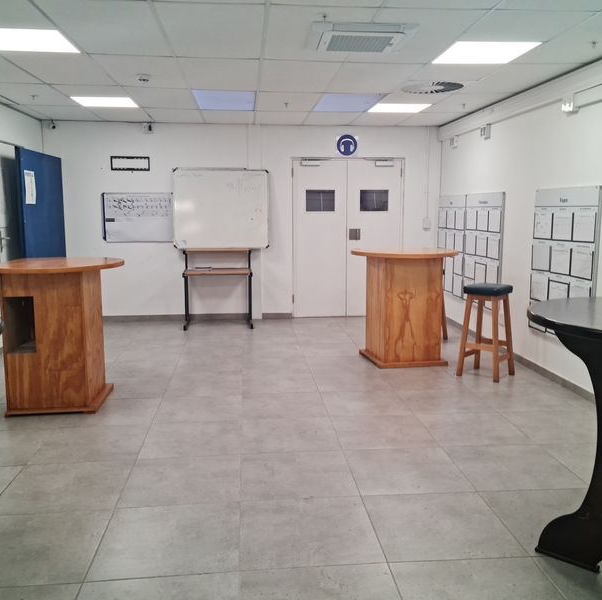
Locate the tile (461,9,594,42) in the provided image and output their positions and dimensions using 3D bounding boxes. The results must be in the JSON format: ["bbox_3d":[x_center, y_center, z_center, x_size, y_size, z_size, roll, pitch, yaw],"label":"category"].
[{"bbox_3d":[1.298,-1.610,3.661,0.600,0.018,0.600,-1,8,-5],"label":"tile"}]

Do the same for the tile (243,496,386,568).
[{"bbox_3d":[0.029,1.034,2.783,0.600,0.012,0.600,-1,8,-5],"label":"tile"}]

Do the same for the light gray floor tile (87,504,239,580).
[{"bbox_3d":[-0.568,1.043,2.729,0.600,0.012,0.600,-1,8,-5],"label":"light gray floor tile"}]

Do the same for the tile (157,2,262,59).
[{"bbox_3d":[-0.527,-1.636,3.807,0.605,0.020,1.195,-1,8,-5],"label":"tile"}]

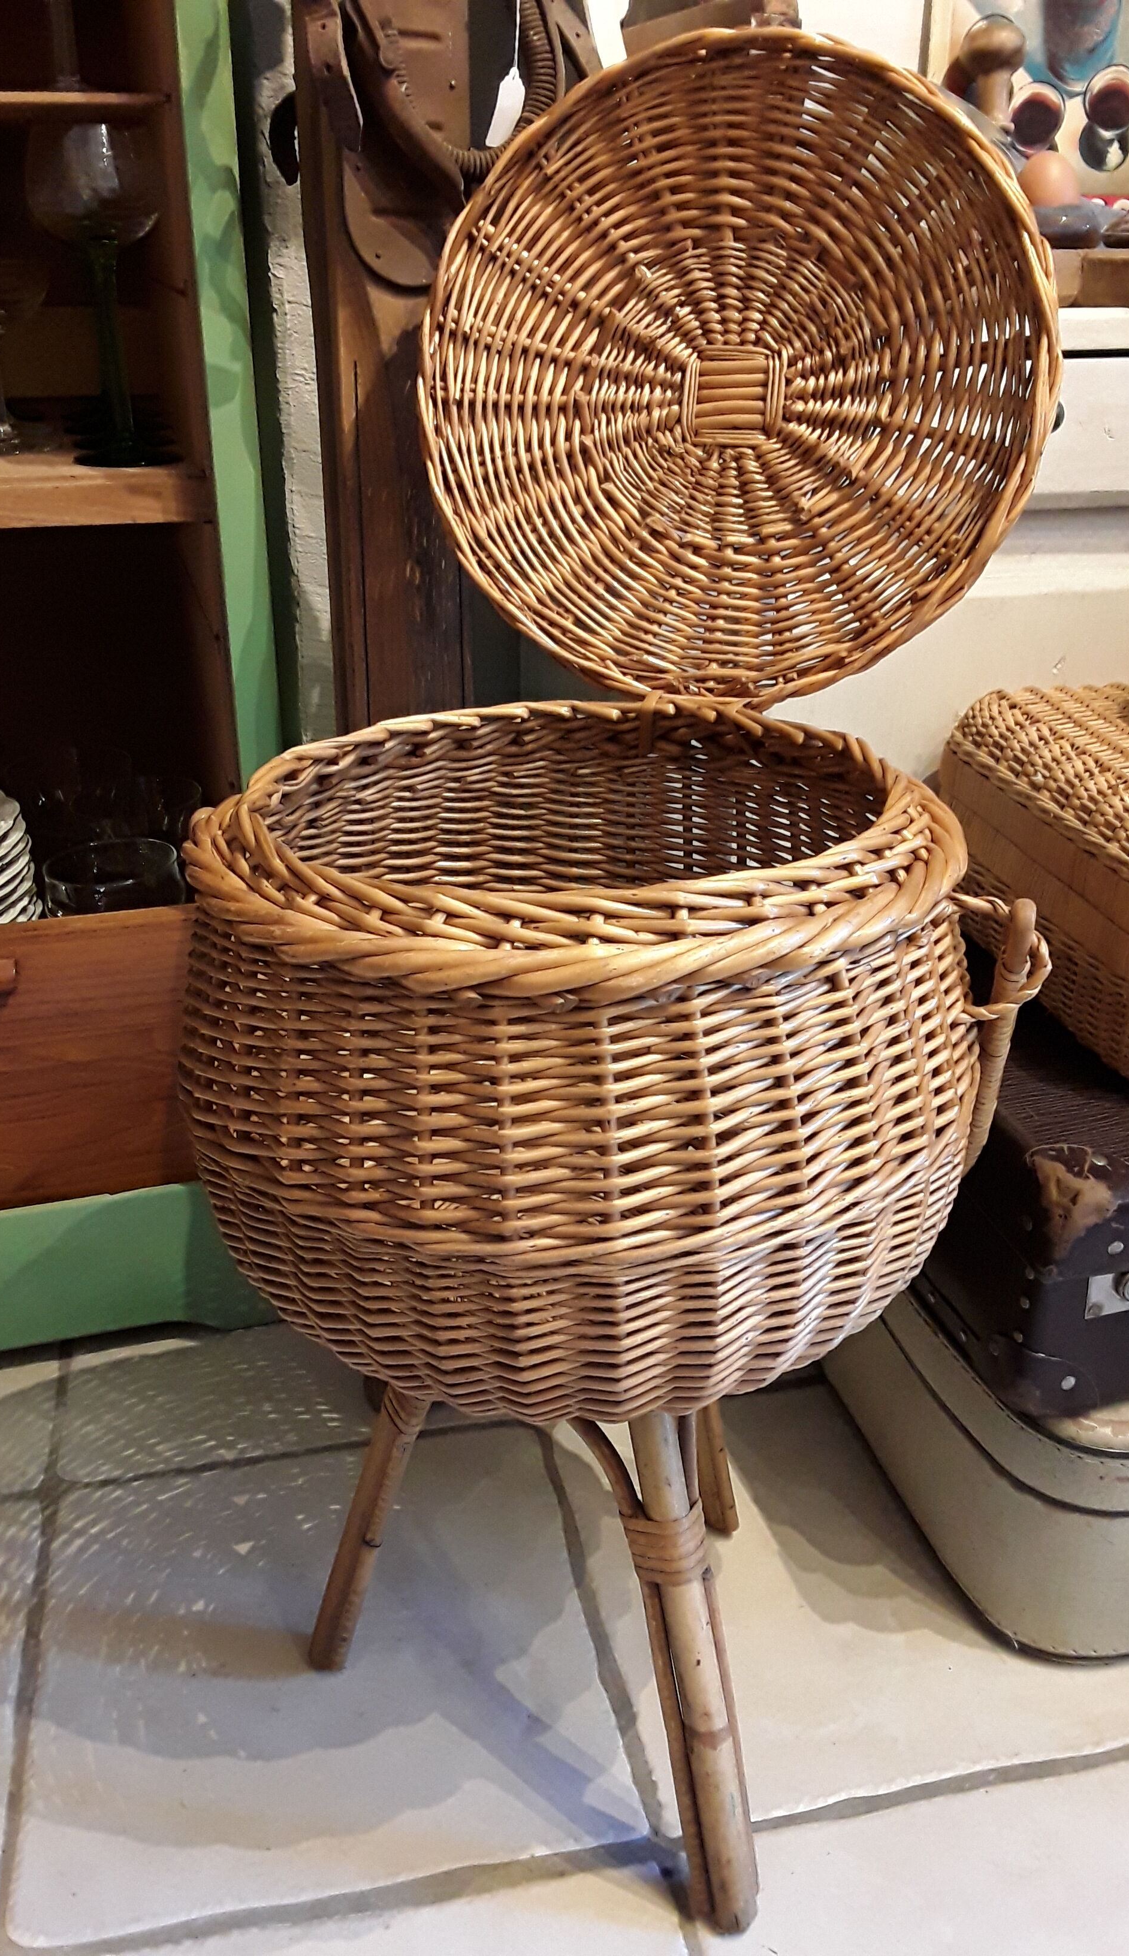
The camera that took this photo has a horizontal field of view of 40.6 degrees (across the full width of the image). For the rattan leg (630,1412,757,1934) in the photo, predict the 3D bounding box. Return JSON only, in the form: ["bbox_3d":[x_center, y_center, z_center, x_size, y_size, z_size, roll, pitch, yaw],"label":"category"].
[{"bbox_3d":[0.072,0.381,0.838,0.037,0.327,0.030,-13,13,-24],"label":"rattan leg"}]

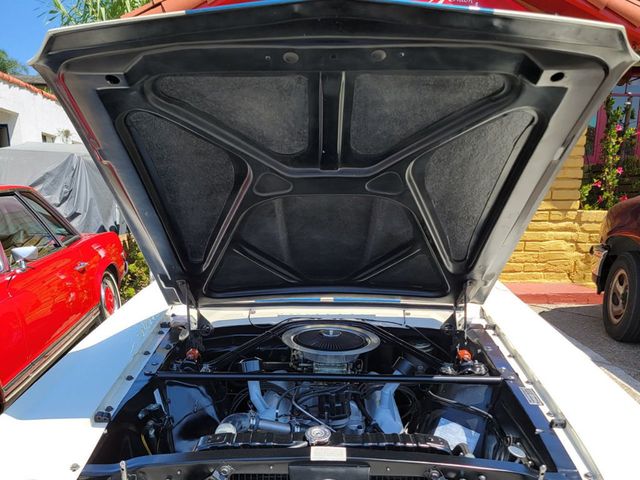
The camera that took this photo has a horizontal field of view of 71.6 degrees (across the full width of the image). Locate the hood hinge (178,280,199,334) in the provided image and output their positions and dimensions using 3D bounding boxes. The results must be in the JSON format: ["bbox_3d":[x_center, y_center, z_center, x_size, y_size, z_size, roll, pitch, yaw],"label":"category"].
[{"bbox_3d":[-0.523,0.268,1.770,0.050,0.210,0.080,0,8,0],"label":"hood hinge"}]

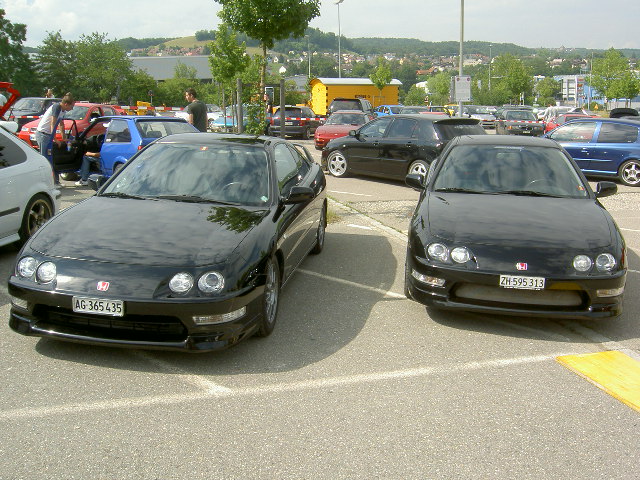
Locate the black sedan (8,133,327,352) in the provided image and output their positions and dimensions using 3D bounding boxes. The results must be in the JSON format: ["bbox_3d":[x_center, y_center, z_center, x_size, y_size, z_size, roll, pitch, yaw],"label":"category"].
[{"bbox_3d":[-0.944,-0.294,5.686,1.720,1.320,4.380,2,12,8],"label":"black sedan"}]

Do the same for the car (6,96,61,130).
[{"bbox_3d":[-13.039,-5.903,29.293,1.760,1.620,4.400,1,12,2],"label":"car"}]

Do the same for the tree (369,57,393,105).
[{"bbox_3d":[3.979,-9.588,41.000,1.600,4.700,1.600,0,13,0],"label":"tree"}]

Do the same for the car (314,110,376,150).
[{"bbox_3d":[1.095,-4.064,23.261,1.680,1.360,4.100,4,12,13],"label":"car"}]

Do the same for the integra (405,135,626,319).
[{"bbox_3d":[1.844,-0.375,6.421,1.720,1.320,4.380,3,12,11],"label":"integra"}]

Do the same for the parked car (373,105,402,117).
[{"bbox_3d":[4.467,-7.016,36.000,1.700,1.420,4.200,-1,13,-9],"label":"parked car"}]

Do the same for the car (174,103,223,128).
[{"bbox_3d":[-7.526,-8.053,40.458,1.700,1.400,4.200,-10,16,-41],"label":"car"}]

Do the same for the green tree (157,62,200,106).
[{"bbox_3d":[-12.156,-12.800,54.000,3.700,5.000,3.700,0,13,0],"label":"green tree"}]

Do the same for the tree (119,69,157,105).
[{"bbox_3d":[-16.617,-13.806,58.504,3.800,4.500,3.800,1,12,0],"label":"tree"}]

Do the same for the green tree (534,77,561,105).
[{"bbox_3d":[29.017,-18.708,80.000,3.300,4.500,3.300,0,13,0],"label":"green tree"}]

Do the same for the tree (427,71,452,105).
[{"bbox_3d":[13.055,-15.949,70.137,3.000,5.400,3.000,1,12,0],"label":"tree"}]

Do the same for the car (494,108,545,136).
[{"bbox_3d":[9.614,-5.613,30.600,1.680,1.420,4.100,1,13,7],"label":"car"}]

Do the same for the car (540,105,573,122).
[{"bbox_3d":[13.921,-7.063,37.000,1.720,1.500,4.200,1,13,7],"label":"car"}]

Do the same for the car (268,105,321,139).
[{"bbox_3d":[-1.034,-5.448,28.900,1.700,1.430,4.050,2,13,10],"label":"car"}]

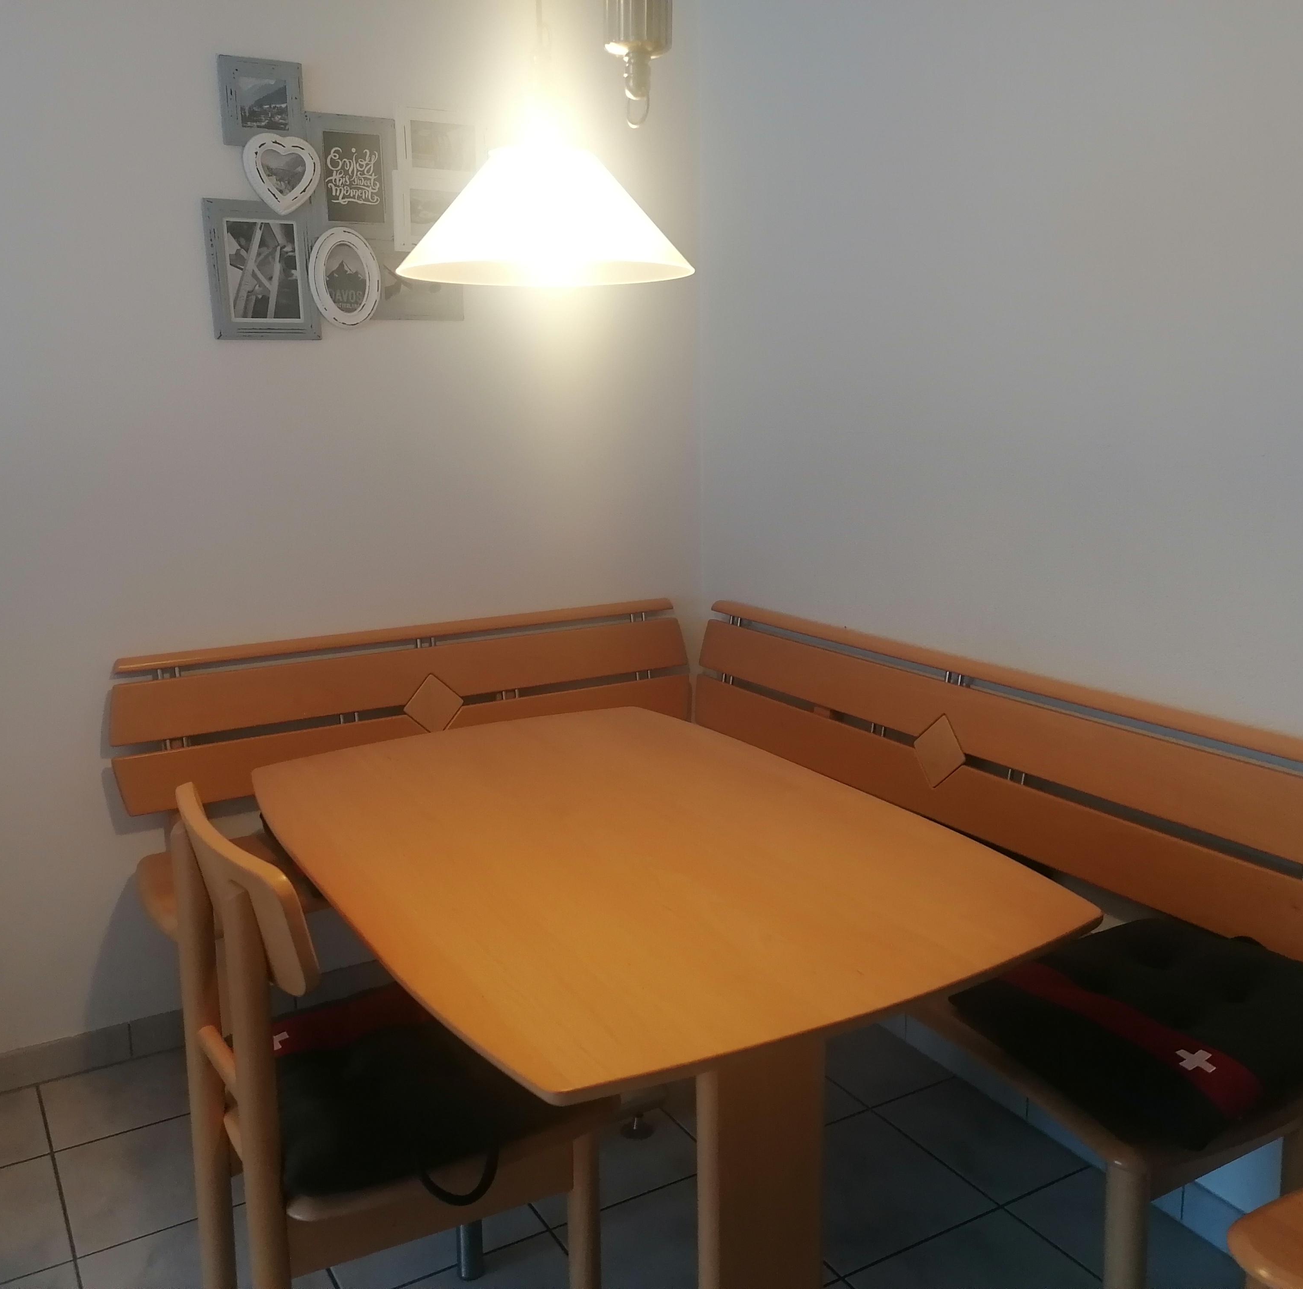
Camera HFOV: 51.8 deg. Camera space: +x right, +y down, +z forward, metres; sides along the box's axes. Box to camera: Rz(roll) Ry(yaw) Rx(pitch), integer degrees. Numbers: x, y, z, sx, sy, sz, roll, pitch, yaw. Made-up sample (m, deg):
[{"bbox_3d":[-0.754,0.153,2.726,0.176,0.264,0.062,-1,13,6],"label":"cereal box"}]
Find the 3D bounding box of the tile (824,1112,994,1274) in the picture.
[{"bbox_3d":[0.349,0.922,2.270,0.330,0.012,0.330,-8,15,-29],"label":"tile"}]

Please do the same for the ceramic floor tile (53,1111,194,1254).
[{"bbox_3d":[-0.850,0.925,2.342,0.330,0.012,0.330,-8,15,-29],"label":"ceramic floor tile"}]

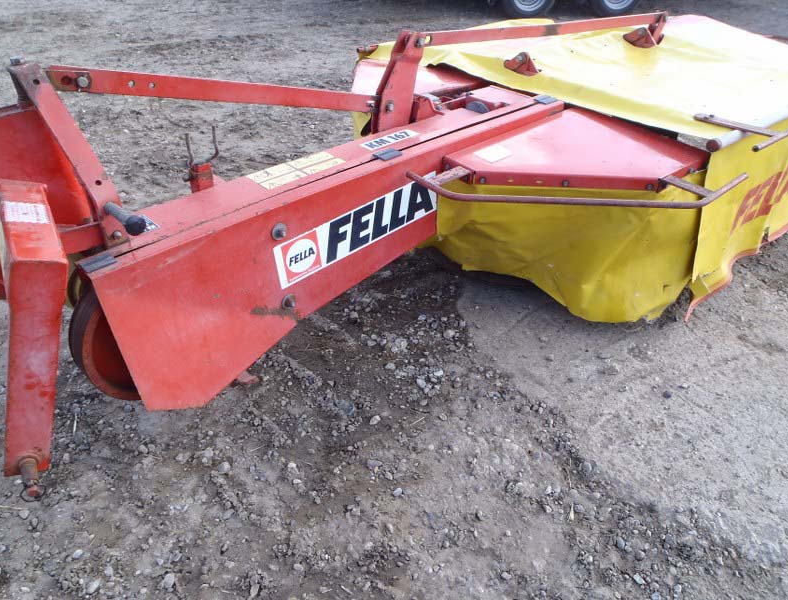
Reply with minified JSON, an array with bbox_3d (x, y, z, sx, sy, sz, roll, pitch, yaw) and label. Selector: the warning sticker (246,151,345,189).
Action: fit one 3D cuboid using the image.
[{"bbox_3d":[-0.287,-0.389,1.931,0.280,0.005,0.121,-29,42,-34],"label":"warning sticker"}]

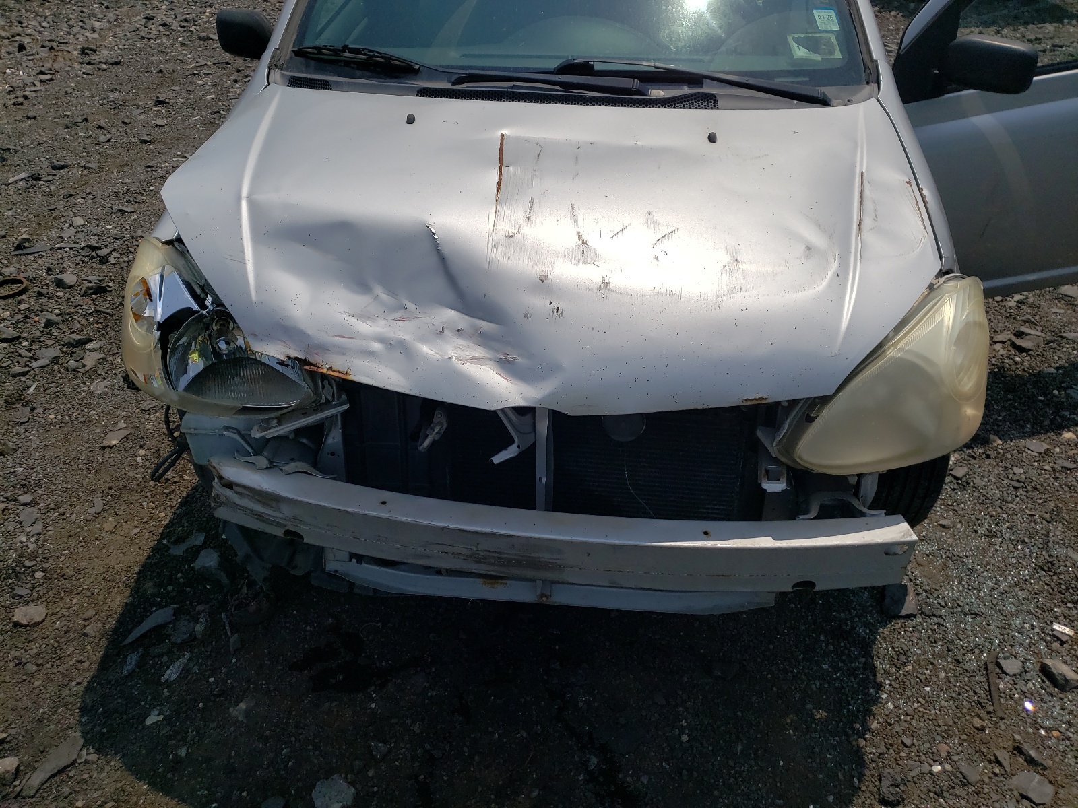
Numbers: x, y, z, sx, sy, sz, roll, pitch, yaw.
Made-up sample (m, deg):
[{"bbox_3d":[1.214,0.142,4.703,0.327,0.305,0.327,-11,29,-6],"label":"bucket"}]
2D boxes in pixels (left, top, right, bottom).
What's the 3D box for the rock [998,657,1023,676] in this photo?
[{"bbox_3d":[1.012,0.564,1.738,0.043,0.023,0.035,-1,37,-2],"label":"rock"}]

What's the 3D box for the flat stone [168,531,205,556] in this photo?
[{"bbox_3d":[-0.878,0.359,2.039,0.059,0.018,0.093,21,39,28],"label":"flat stone"}]

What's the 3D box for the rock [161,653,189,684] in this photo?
[{"bbox_3d":[-0.786,0.571,1.752,0.029,0.018,0.069,7,39,9],"label":"rock"}]

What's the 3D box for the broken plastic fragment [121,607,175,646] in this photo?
[{"bbox_3d":[-0.878,0.503,1.823,0.128,0.022,0.048,-27,43,-34],"label":"broken plastic fragment"}]

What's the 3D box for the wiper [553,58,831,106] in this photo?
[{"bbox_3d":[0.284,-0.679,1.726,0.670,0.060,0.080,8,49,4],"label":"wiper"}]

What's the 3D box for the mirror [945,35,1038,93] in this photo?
[{"bbox_3d":[1.088,-0.828,1.966,0.110,0.130,0.185,-10,35,-14],"label":"mirror"}]

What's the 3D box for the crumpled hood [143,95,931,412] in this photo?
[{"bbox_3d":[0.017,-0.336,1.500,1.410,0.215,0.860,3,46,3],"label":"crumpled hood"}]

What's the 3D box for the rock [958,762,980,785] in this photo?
[{"bbox_3d":[0.822,0.707,1.547,0.036,0.020,0.039,-1,37,-2],"label":"rock"}]

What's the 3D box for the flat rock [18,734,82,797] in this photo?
[{"bbox_3d":[-0.919,0.695,1.532,0.047,0.030,0.130,15,37,21],"label":"flat rock"}]

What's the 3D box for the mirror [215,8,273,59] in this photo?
[{"bbox_3d":[-0.785,-1.030,2.262,0.185,0.130,0.110,1,34,2],"label":"mirror"}]

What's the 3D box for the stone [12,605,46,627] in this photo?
[{"bbox_3d":[-1.146,0.477,1.821,0.066,0.024,0.045,-8,38,-11],"label":"stone"}]

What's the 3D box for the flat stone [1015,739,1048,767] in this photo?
[{"bbox_3d":[0.952,0.681,1.562,0.037,0.022,0.056,-8,35,-12],"label":"flat stone"}]

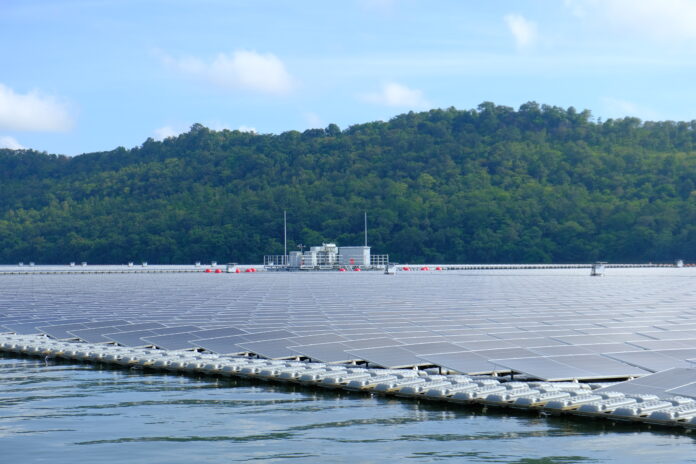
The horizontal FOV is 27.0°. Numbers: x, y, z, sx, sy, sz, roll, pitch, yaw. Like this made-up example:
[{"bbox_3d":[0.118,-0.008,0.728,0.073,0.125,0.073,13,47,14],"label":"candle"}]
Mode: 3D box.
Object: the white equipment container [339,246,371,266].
[{"bbox_3d":[0.810,2.900,170.000,3.100,2.300,2.300,0,-1,19],"label":"white equipment container"}]

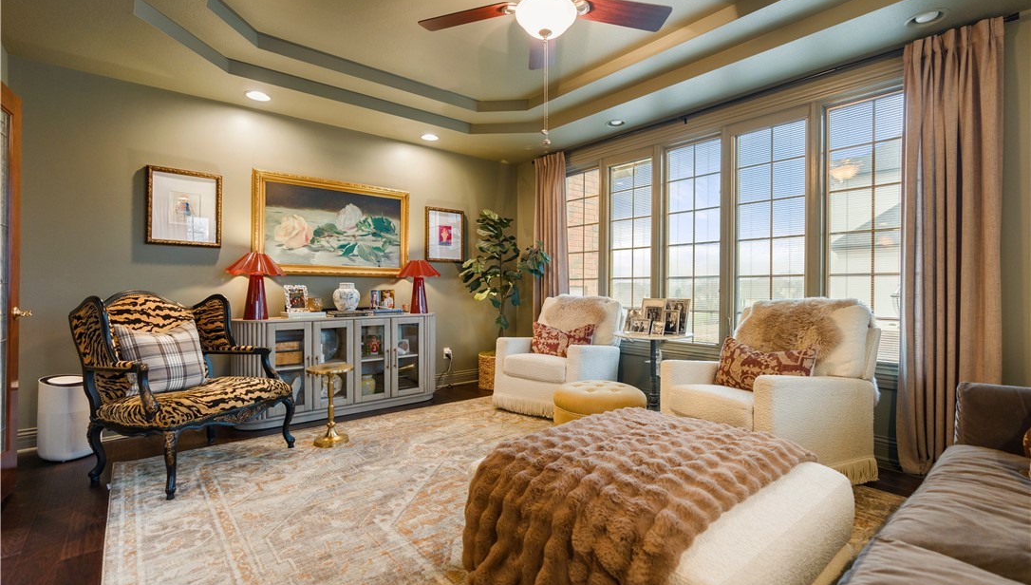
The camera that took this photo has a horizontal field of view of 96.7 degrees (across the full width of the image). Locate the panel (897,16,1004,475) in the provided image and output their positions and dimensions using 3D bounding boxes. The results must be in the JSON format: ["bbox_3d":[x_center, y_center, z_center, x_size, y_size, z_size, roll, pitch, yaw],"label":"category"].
[{"bbox_3d":[2.354,-0.179,2.500,0.130,2.420,0.390,-1,2,-39],"label":"panel"}]

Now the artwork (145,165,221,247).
[{"bbox_3d":[-2.428,-0.615,3.372,0.452,0.556,0.035,0,1,-39],"label":"artwork"}]

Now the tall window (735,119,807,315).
[{"bbox_3d":[1.828,-0.378,3.317,0.060,1.600,0.490,-1,2,-39],"label":"tall window"}]

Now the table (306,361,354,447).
[{"bbox_3d":[-1.276,0.775,3.190,0.310,0.530,0.310,0,1,0],"label":"table"}]

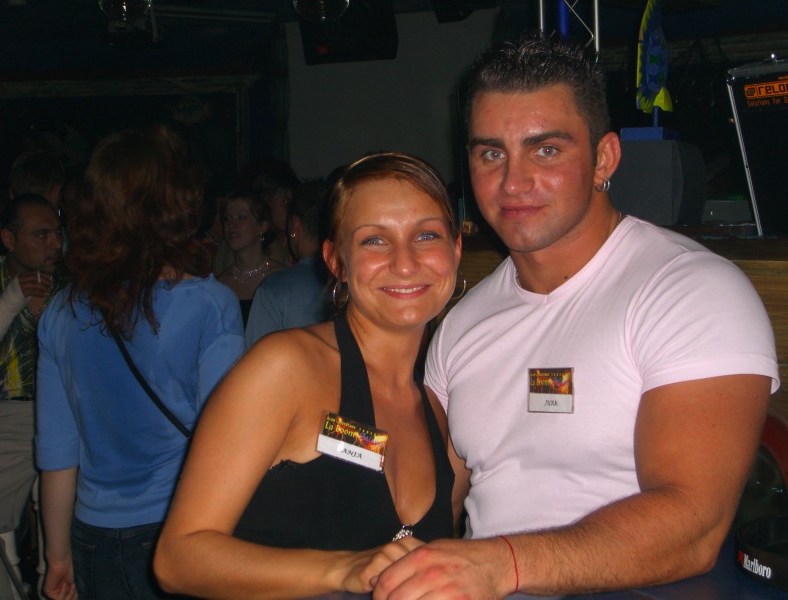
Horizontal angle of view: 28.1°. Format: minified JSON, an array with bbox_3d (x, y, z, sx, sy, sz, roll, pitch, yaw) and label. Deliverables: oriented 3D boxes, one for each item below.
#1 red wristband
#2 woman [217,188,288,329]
[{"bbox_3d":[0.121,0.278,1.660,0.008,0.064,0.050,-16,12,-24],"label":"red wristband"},{"bbox_3d":[-0.475,0.460,5.250,0.470,1.640,0.310,1,3,30],"label":"woman"}]

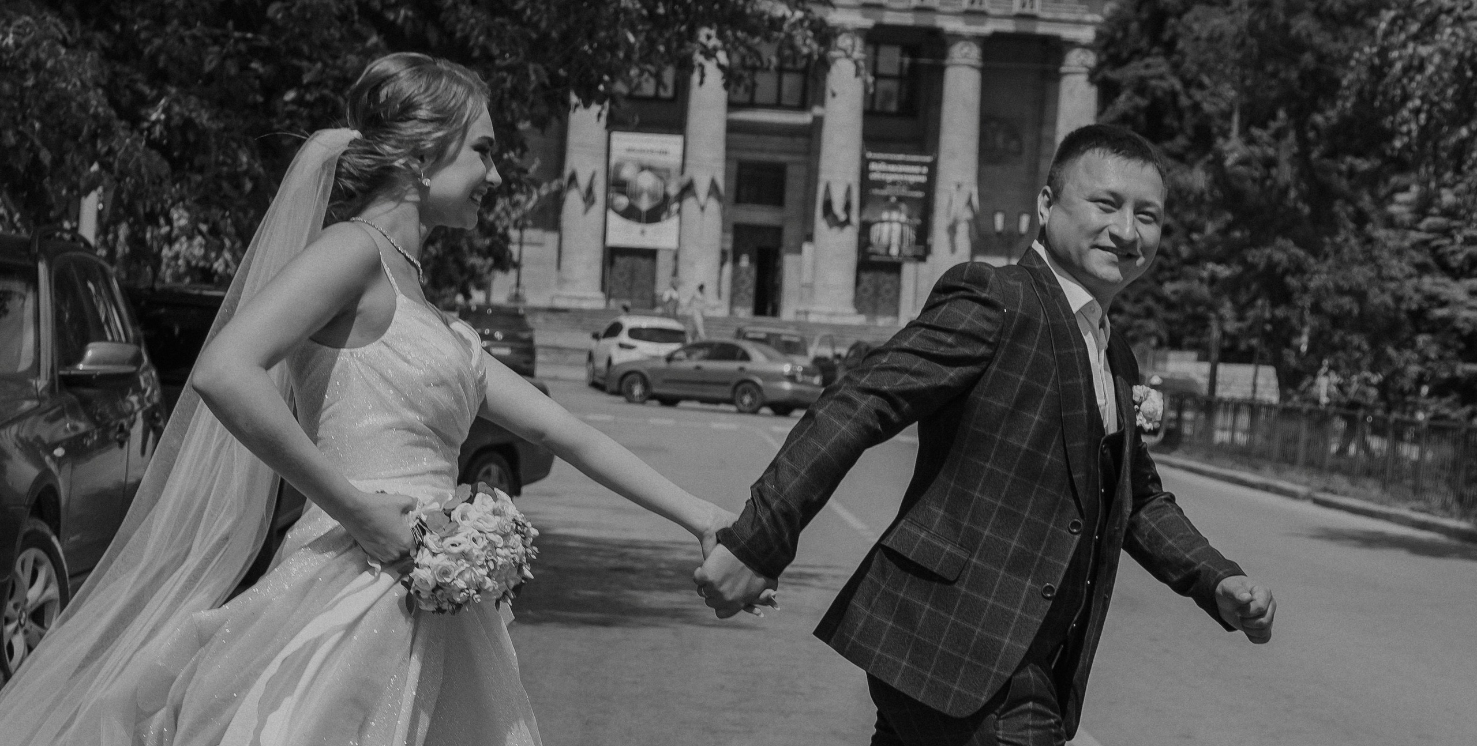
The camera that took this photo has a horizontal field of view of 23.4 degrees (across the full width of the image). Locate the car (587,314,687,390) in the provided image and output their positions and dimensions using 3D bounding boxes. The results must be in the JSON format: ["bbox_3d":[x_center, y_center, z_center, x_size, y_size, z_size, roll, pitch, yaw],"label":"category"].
[{"bbox_3d":[-2.256,-0.405,79.500,1.770,1.640,4.300,3,0,-12],"label":"car"}]

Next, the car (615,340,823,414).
[{"bbox_3d":[-0.353,0.053,72.800,4.250,1.420,1.680,3,0,23],"label":"car"}]

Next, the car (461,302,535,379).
[{"bbox_3d":[-6.109,-0.734,89.000,1.850,1.760,4.600,3,0,-8],"label":"car"}]

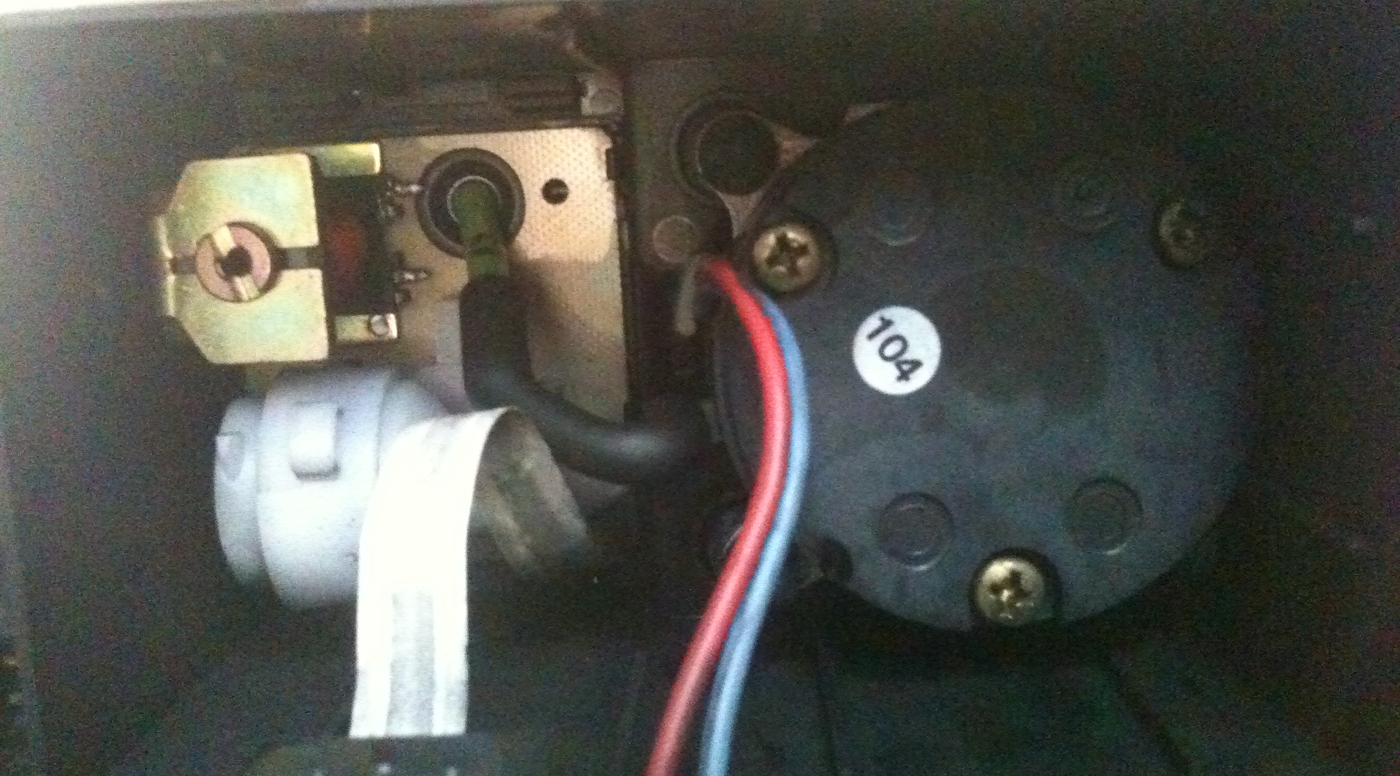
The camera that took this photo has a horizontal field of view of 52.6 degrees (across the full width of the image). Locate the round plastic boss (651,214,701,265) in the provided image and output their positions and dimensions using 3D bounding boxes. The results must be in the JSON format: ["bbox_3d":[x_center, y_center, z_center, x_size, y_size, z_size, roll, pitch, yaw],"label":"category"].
[{"bbox_3d":[-0.003,-0.020,0.187,0.006,0.006,0.004,-2,6,-1],"label":"round plastic boss"}]

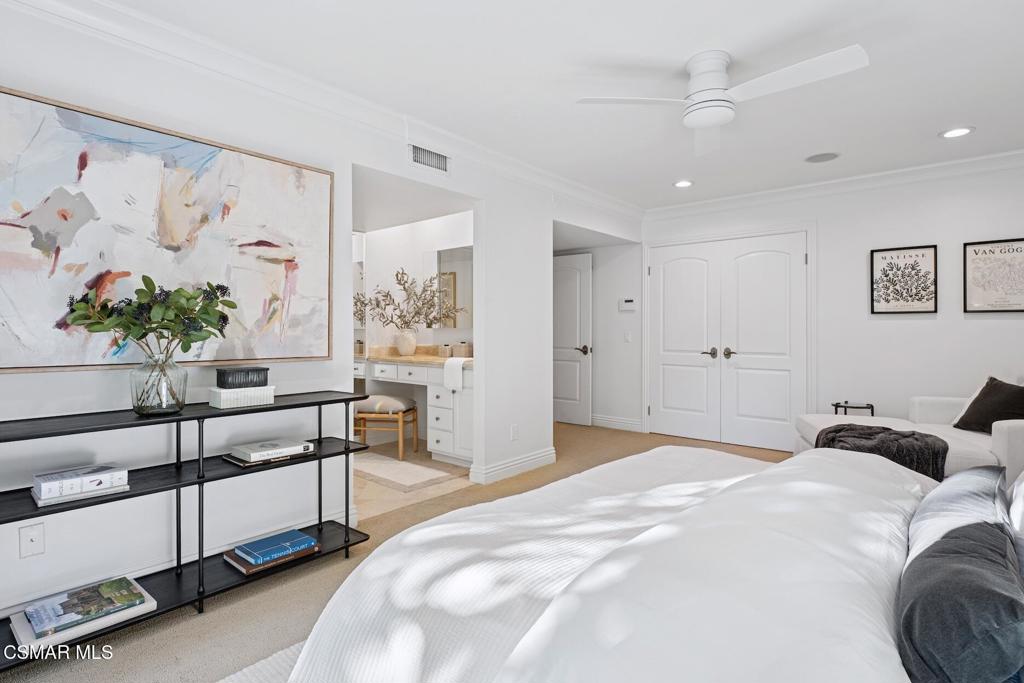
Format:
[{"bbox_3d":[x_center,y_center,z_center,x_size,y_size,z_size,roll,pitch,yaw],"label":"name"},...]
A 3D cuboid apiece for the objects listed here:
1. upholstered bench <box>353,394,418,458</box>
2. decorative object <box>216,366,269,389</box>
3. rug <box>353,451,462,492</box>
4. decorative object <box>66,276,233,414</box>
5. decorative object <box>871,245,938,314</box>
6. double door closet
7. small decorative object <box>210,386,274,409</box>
[{"bbox_3d":[-1.173,0.762,4.374,0.570,0.520,0.360,0,1,14],"label":"upholstered bench"},{"bbox_3d":[-1.191,0.156,2.148,0.120,0.084,0.185,1,2,41],"label":"decorative object"},{"bbox_3d":[-1.119,1.024,4.063,1.540,0.012,0.600,1,2,41],"label":"rug"},{"bbox_3d":[-1.403,0.011,1.928,0.410,0.555,0.550,1,2,41],"label":"decorative object"},{"bbox_3d":[3.138,-0.485,3.887,0.425,0.545,0.030,1,1,39],"label":"decorative object"},{"bbox_3d":[2.077,0.004,4.807,1.480,2.030,0.100,1,1,39],"label":"double door closet"},{"bbox_3d":[-1.195,0.240,2.142,0.150,0.084,0.225,1,2,41],"label":"small decorative object"}]

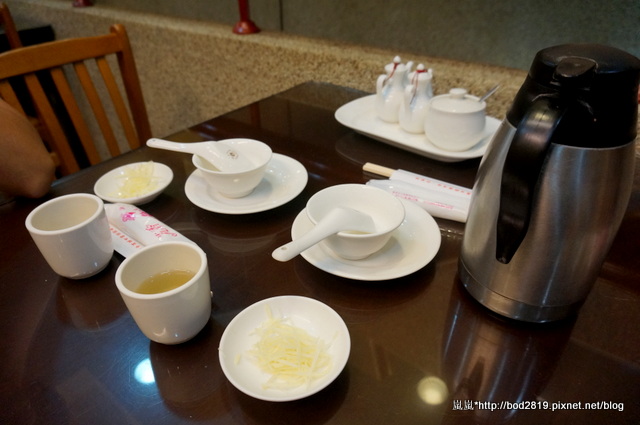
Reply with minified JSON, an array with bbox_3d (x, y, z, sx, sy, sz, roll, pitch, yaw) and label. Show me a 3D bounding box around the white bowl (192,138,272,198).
[{"bbox_3d":[-0.116,-0.054,0.579,0.104,0.054,0.104,-1,34,0],"label":"white bowl"}]

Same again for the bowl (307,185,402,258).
[{"bbox_3d":[0.038,0.018,0.466,0.104,0.054,0.104,-1,34,1],"label":"bowl"}]

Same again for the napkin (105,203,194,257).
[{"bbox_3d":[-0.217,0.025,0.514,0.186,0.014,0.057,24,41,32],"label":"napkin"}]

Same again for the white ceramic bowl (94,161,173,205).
[{"bbox_3d":[-0.258,-0.036,0.599,0.108,0.022,0.108,-1,34,0],"label":"white ceramic bowl"}]

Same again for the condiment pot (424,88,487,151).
[{"bbox_3d":[0.215,-0.150,0.680,0.093,0.090,0.093,-1,34,1],"label":"condiment pot"}]

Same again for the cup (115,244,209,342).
[{"bbox_3d":[-0.135,0.076,0.385,0.075,0.070,0.075,-1,34,1],"label":"cup"}]

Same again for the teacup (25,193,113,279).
[{"bbox_3d":[-0.263,0.029,0.459,0.075,0.070,0.075,-1,34,0],"label":"teacup"}]

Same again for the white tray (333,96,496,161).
[{"bbox_3d":[0.171,-0.145,0.742,0.293,0.030,0.203,28,44,36],"label":"white tray"}]

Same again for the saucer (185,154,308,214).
[{"bbox_3d":[-0.101,-0.038,0.599,0.170,0.020,0.170,-1,34,1],"label":"saucer"}]

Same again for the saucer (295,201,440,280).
[{"bbox_3d":[0.052,0.028,0.496,0.170,0.020,0.170,-1,34,1],"label":"saucer"}]

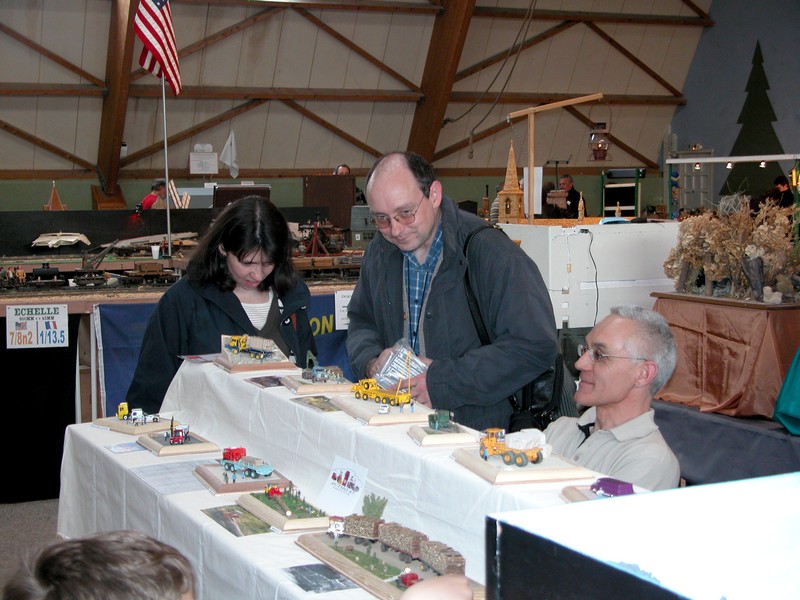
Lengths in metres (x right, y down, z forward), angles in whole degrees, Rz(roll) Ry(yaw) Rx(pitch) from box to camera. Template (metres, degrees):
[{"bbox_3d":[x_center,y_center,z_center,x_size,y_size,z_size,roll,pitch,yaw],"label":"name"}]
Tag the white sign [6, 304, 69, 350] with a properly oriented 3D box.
[{"bbox_3d":[-1.775,0.132,7.020,0.297,0.210,0.010,-2,6,-15],"label":"white sign"}]

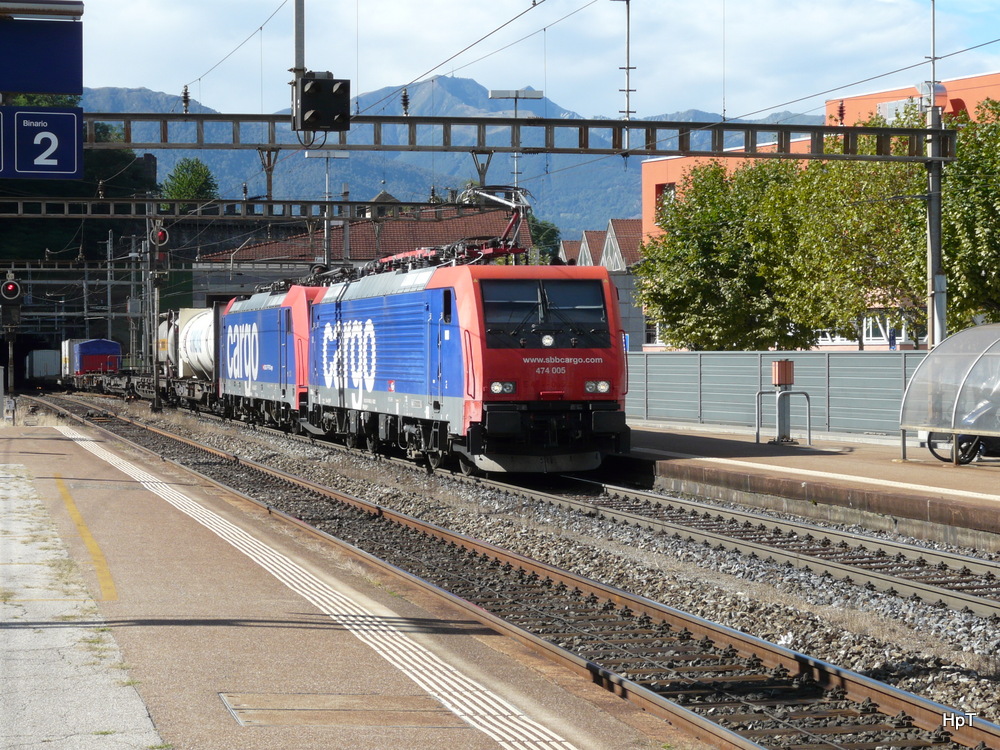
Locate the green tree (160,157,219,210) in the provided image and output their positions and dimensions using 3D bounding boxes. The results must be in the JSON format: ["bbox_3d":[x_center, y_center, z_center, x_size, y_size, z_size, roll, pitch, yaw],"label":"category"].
[{"bbox_3d":[-32.245,-19.441,255.000,6.100,6.500,6.000,0,1,-6],"label":"green tree"}]

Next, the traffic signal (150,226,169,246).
[{"bbox_3d":[-12.341,-5.004,89.000,0.680,0.720,0.320,0,1,-12],"label":"traffic signal"}]

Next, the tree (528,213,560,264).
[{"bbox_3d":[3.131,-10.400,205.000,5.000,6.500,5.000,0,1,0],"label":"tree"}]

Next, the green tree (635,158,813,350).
[{"bbox_3d":[7.282,-3.336,80.000,5.900,7.500,5.700,0,1,6],"label":"green tree"}]

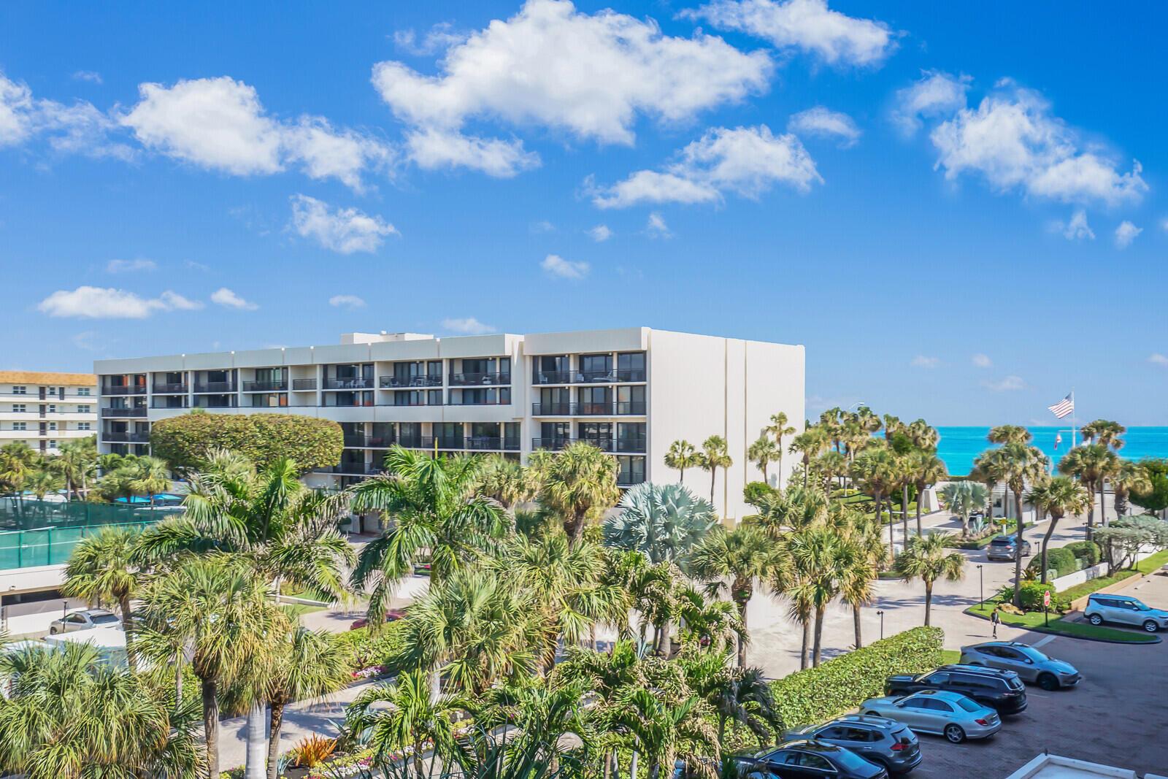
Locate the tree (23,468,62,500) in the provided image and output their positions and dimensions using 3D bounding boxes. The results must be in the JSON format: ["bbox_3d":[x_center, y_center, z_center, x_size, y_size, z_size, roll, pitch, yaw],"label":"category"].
[{"bbox_3d":[-52.251,10.395,109.731,3.512,5.714,3.512,1,-2,-25],"label":"tree"}]

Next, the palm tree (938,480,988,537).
[{"bbox_3d":[34.229,10.727,102.384,4.304,5.083,4.304,-1,-2,18],"label":"palm tree"}]

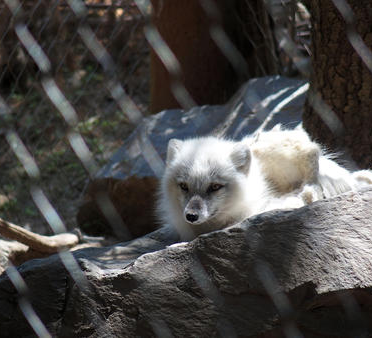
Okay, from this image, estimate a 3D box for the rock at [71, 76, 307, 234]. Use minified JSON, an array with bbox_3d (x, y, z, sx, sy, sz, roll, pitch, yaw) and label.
[{"bbox_3d":[0.021,-0.019,6.950,0.450,0.220,0.420,0,12,0],"label":"rock"}]

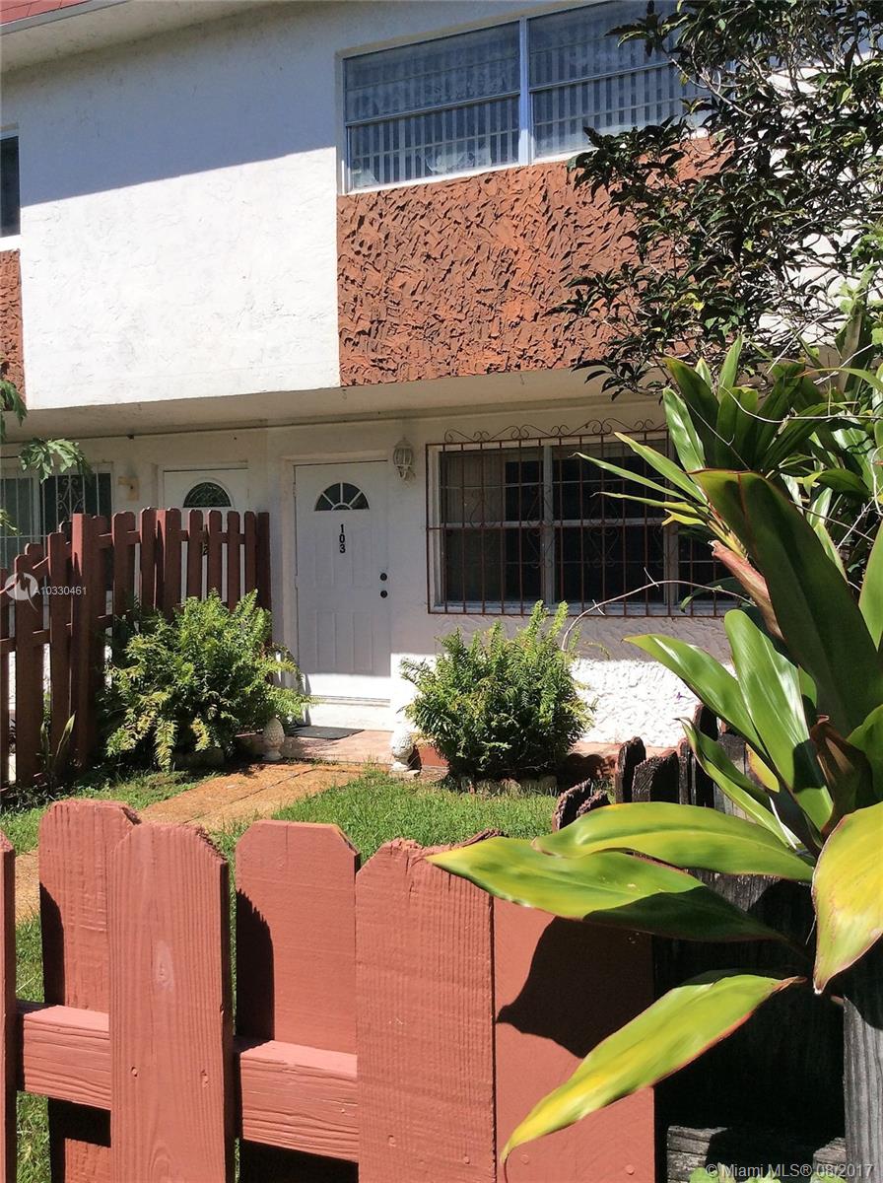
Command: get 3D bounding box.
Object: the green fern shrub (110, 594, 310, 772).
[{"bbox_3d":[-1.873,0.703,8.700,1.480,1.360,1.350,-1,2,0],"label":"green fern shrub"}]

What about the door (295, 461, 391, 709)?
[{"bbox_3d":[-0.837,-0.092,9.486,0.915,2.050,0.050,0,3,24],"label":"door"}]

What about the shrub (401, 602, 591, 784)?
[{"bbox_3d":[0.391,0.722,7.800,1.280,1.260,1.200,-1,2,0],"label":"shrub"}]

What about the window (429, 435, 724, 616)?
[{"bbox_3d":[1.110,-0.555,8.453,2.700,1.480,0.100,0,3,24],"label":"window"}]

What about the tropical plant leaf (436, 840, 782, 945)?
[{"bbox_3d":[0.150,0.270,0.978,0.350,0.055,0.090,15,0,-7],"label":"tropical plant leaf"}]

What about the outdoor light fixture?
[{"bbox_3d":[-0.312,-1.097,9.100,0.160,0.360,0.190,0,3,24],"label":"outdoor light fixture"}]

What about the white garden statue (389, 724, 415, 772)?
[{"bbox_3d":[-0.295,1.152,8.050,0.190,0.355,0.190,0,3,24],"label":"white garden statue"}]

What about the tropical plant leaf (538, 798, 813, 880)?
[{"bbox_3d":[0.215,0.231,1.010,0.285,0.055,0.090,9,0,-12],"label":"tropical plant leaf"}]

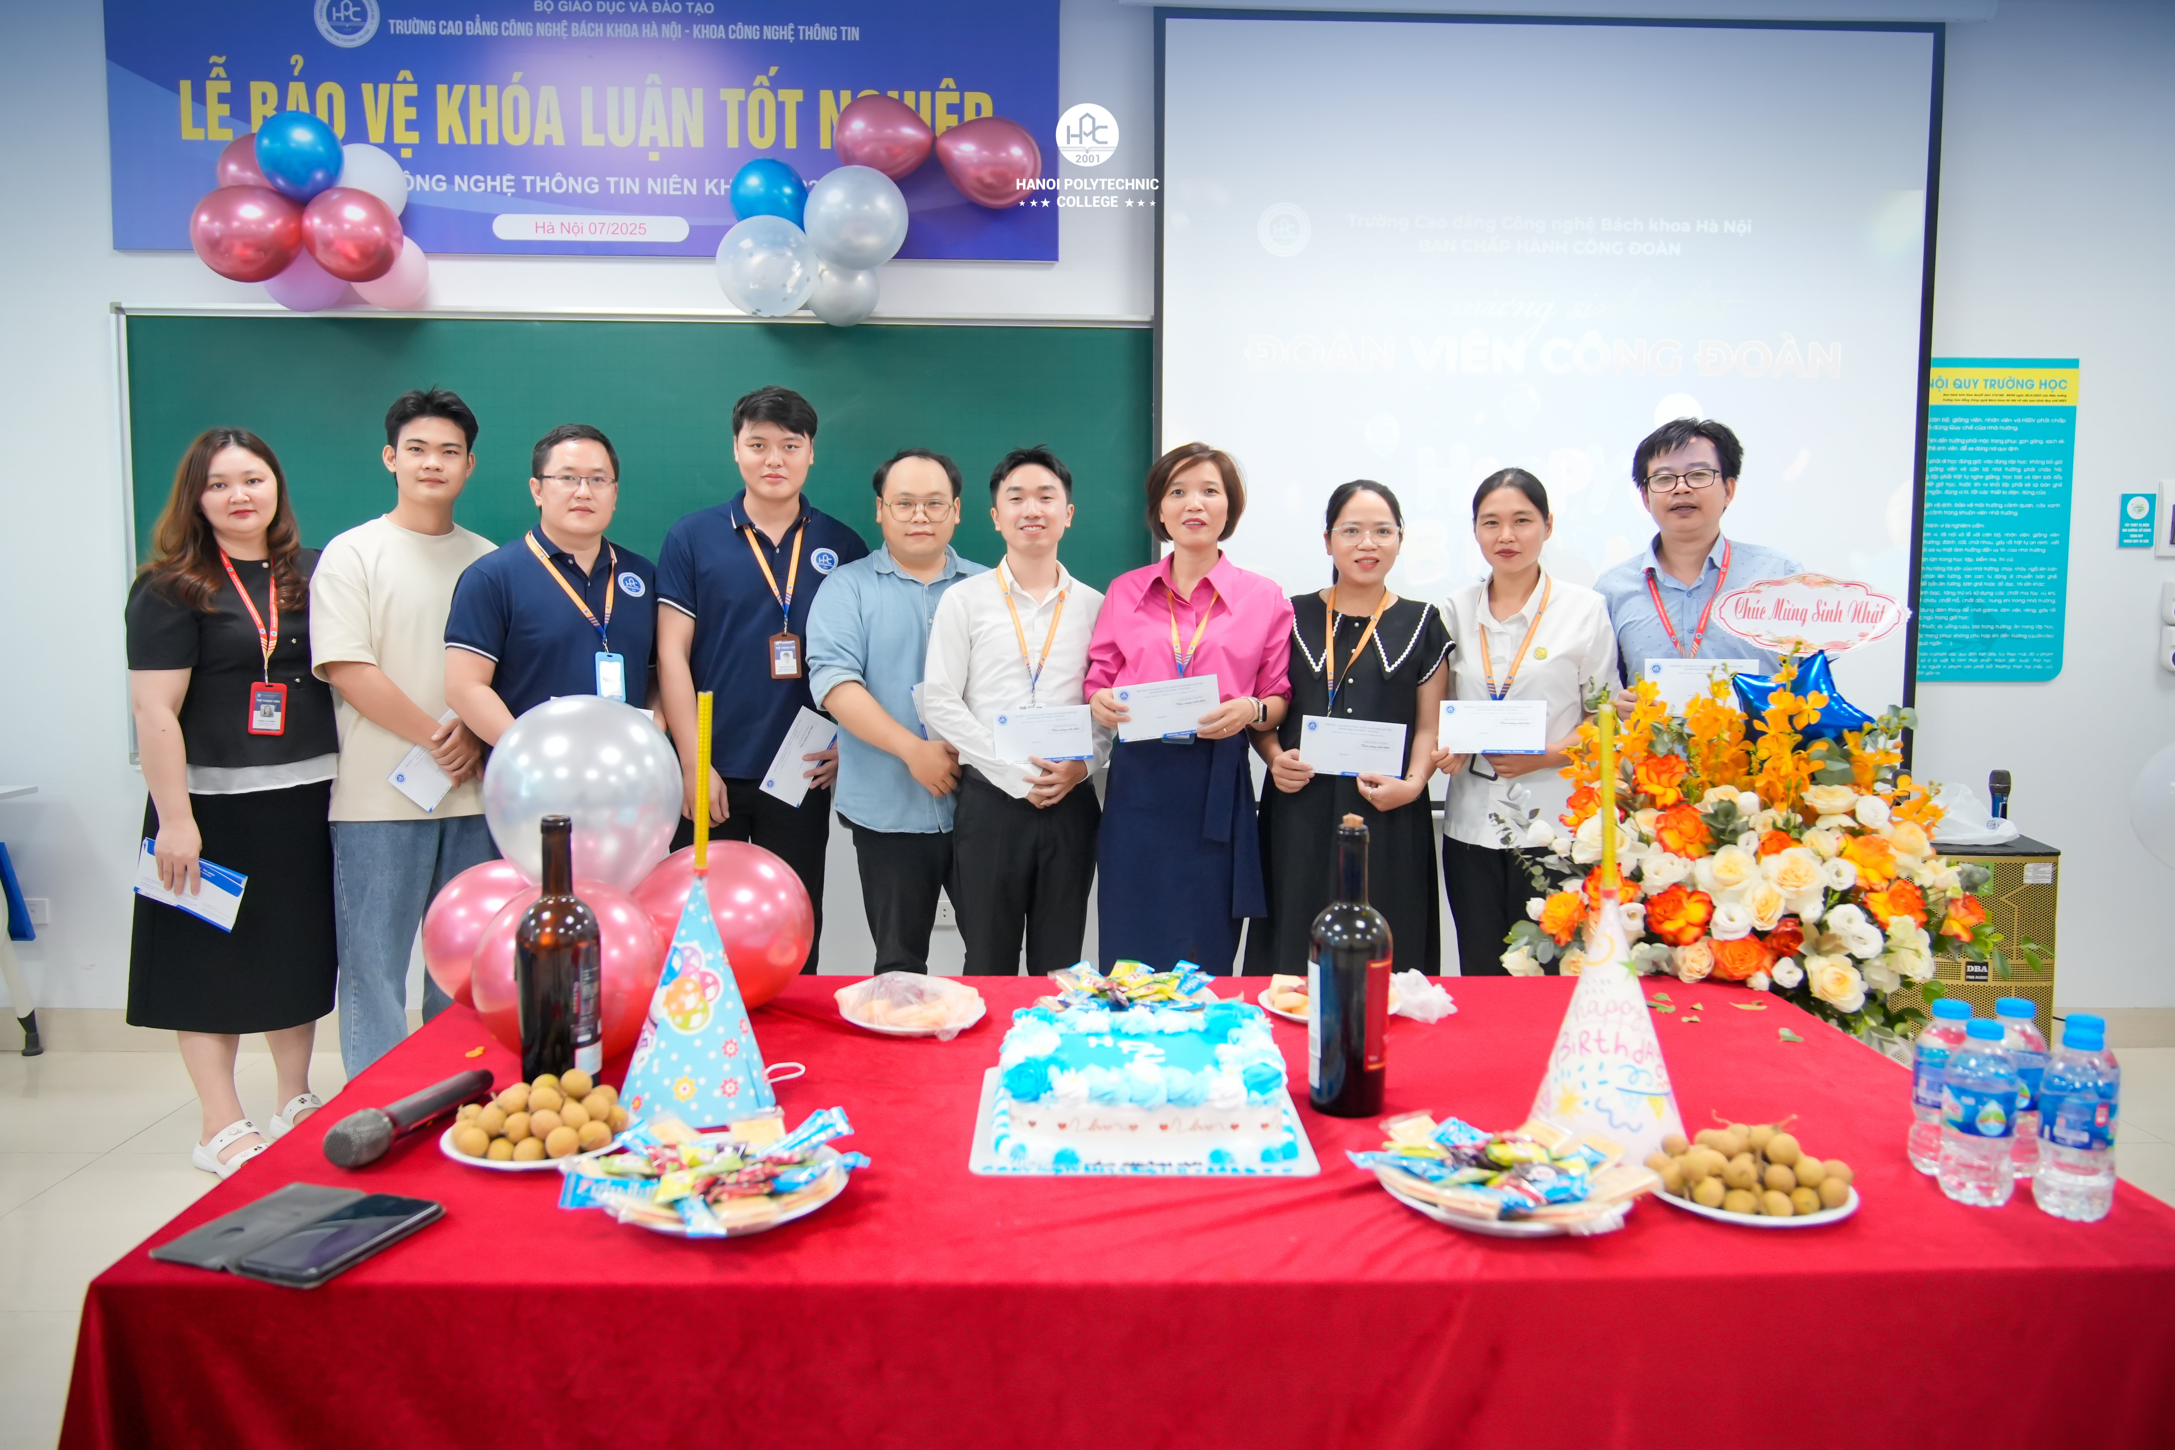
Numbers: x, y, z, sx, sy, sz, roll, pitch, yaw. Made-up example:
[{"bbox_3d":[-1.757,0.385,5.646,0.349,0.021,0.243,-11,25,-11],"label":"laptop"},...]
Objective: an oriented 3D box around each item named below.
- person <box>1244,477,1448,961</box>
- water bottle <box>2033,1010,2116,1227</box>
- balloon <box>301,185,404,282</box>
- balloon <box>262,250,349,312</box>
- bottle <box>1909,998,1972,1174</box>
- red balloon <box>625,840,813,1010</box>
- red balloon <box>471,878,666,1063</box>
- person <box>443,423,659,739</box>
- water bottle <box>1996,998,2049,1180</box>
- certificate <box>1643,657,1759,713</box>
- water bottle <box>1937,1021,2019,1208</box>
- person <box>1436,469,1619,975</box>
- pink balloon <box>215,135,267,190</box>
[{"bbox_3d":[0.587,0.223,3.413,0.470,1.528,0.360,2,5,13],"label":"person"},{"bbox_3d":[0.876,0.351,1.331,0.061,0.155,0.061,0,4,0],"label":"water bottle"},{"bbox_3d":[-1.837,-1.230,3.779,0.229,0.231,0.230,0,5,0],"label":"balloon"},{"bbox_3d":[-2.058,-1.204,3.977,0.220,0.225,0.215,0,4,0],"label":"balloon"},{"bbox_3d":[0.772,0.322,1.355,0.059,0.149,0.059,0,5,0],"label":"bottle"},{"bbox_3d":[-0.483,0.266,2.000,0.245,0.225,0.230,0,4,0],"label":"red balloon"},{"bbox_3d":[-0.618,0.292,1.804,0.219,0.218,0.218,0,5,0],"label":"red balloon"},{"bbox_3d":[-1.165,0.156,3.378,0.520,1.642,0.380,-3,6,-32],"label":"person"},{"bbox_3d":[0.894,0.349,1.461,0.063,0.168,0.063,0,5,0],"label":"water bottle"},{"bbox_3d":[1.209,-0.072,2.970,0.224,0.117,0.004,1,4,9],"label":"certificate"},{"bbox_3d":[0.806,0.348,1.361,0.061,0.155,0.061,0,4,0],"label":"water bottle"},{"bbox_3d":[0.988,0.203,3.461,0.440,1.565,0.360,2,5,22],"label":"person"},{"bbox_3d":[-2.130,-1.413,3.876,0.184,0.197,0.191,0,5,0],"label":"pink balloon"}]

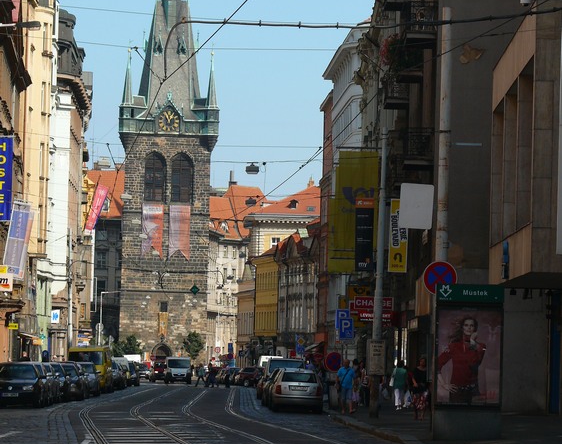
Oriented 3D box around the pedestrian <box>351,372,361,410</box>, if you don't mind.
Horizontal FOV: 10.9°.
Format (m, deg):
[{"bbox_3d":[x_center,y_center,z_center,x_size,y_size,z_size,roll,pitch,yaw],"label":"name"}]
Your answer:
[{"bbox_3d":[2.406,5.413,94.500,0.420,1.300,0.320,1,-3,-1],"label":"pedestrian"}]

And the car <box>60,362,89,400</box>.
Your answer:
[{"bbox_3d":[-8.600,6.263,116.000,1.750,1.460,4.300,0,-3,0],"label":"car"}]

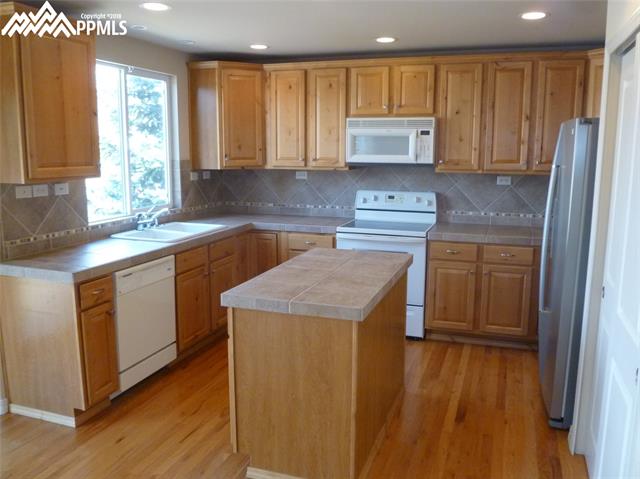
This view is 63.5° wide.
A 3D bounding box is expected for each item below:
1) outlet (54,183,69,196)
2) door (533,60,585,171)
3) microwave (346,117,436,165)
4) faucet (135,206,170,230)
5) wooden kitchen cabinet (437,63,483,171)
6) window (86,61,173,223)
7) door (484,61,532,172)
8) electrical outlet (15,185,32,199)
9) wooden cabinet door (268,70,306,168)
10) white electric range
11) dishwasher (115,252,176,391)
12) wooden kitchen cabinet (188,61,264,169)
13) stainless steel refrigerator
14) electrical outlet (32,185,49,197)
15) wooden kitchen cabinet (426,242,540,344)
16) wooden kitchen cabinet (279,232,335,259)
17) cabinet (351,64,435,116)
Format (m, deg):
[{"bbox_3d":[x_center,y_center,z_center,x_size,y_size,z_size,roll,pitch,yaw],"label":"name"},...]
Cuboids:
[{"bbox_3d":[-1.716,-0.335,3.456,0.012,0.072,0.115,4,10,19],"label":"outlet"},{"bbox_3d":[1.870,-0.969,4.053,0.314,0.848,0.024,4,10,18],"label":"door"},{"bbox_3d":[0.660,-0.869,4.585,0.758,0.382,0.405,3,10,19],"label":"microwave"},{"bbox_3d":[-1.341,-0.172,4.184,0.190,0.190,0.240,4,10,19],"label":"faucet"},{"bbox_3d":[1.195,-1.015,4.390,0.357,0.880,0.330,3,9,18],"label":"wooden kitchen cabinet"},{"bbox_3d":[-1.494,-0.770,4.161,0.100,1.170,1.140,4,10,19],"label":"window"},{"bbox_3d":[1.520,-0.990,4.170,0.317,0.848,0.024,4,10,18],"label":"door"},{"bbox_3d":[-1.813,-0.290,3.182,0.012,0.072,0.115,4,10,19],"label":"electrical outlet"},{"bbox_3d":[-0.286,-1.101,4.771,0.327,0.848,0.024,4,10,18],"label":"wooden cabinet door"},{"bbox_3d":[0.606,0.199,4.612,0.760,1.195,0.700,4,10,19],"label":"white electric range"},{"bbox_3d":[-1.394,0.533,3.512,0.587,0.810,0.596,3,10,19],"label":"dishwasher"},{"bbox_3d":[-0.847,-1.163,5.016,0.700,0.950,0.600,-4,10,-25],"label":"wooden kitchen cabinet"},{"bbox_3d":[1.791,0.173,3.141,0.780,1.750,0.860,4,10,19],"label":"stainless steel refrigerator"},{"bbox_3d":[-1.755,-0.304,3.267,0.015,0.075,0.117,3,10,19],"label":"electrical outlet"},{"bbox_3d":[1.389,0.392,4.406,0.863,0.850,0.639,3,10,19],"label":"wooden kitchen cabinet"},{"bbox_3d":[0.006,0.310,4.889,0.536,0.850,0.639,3,10,19],"label":"wooden kitchen cabinet"},{"bbox_3d":[0.671,-1.292,4.550,0.770,0.457,0.331,3,10,19],"label":"cabinet"}]

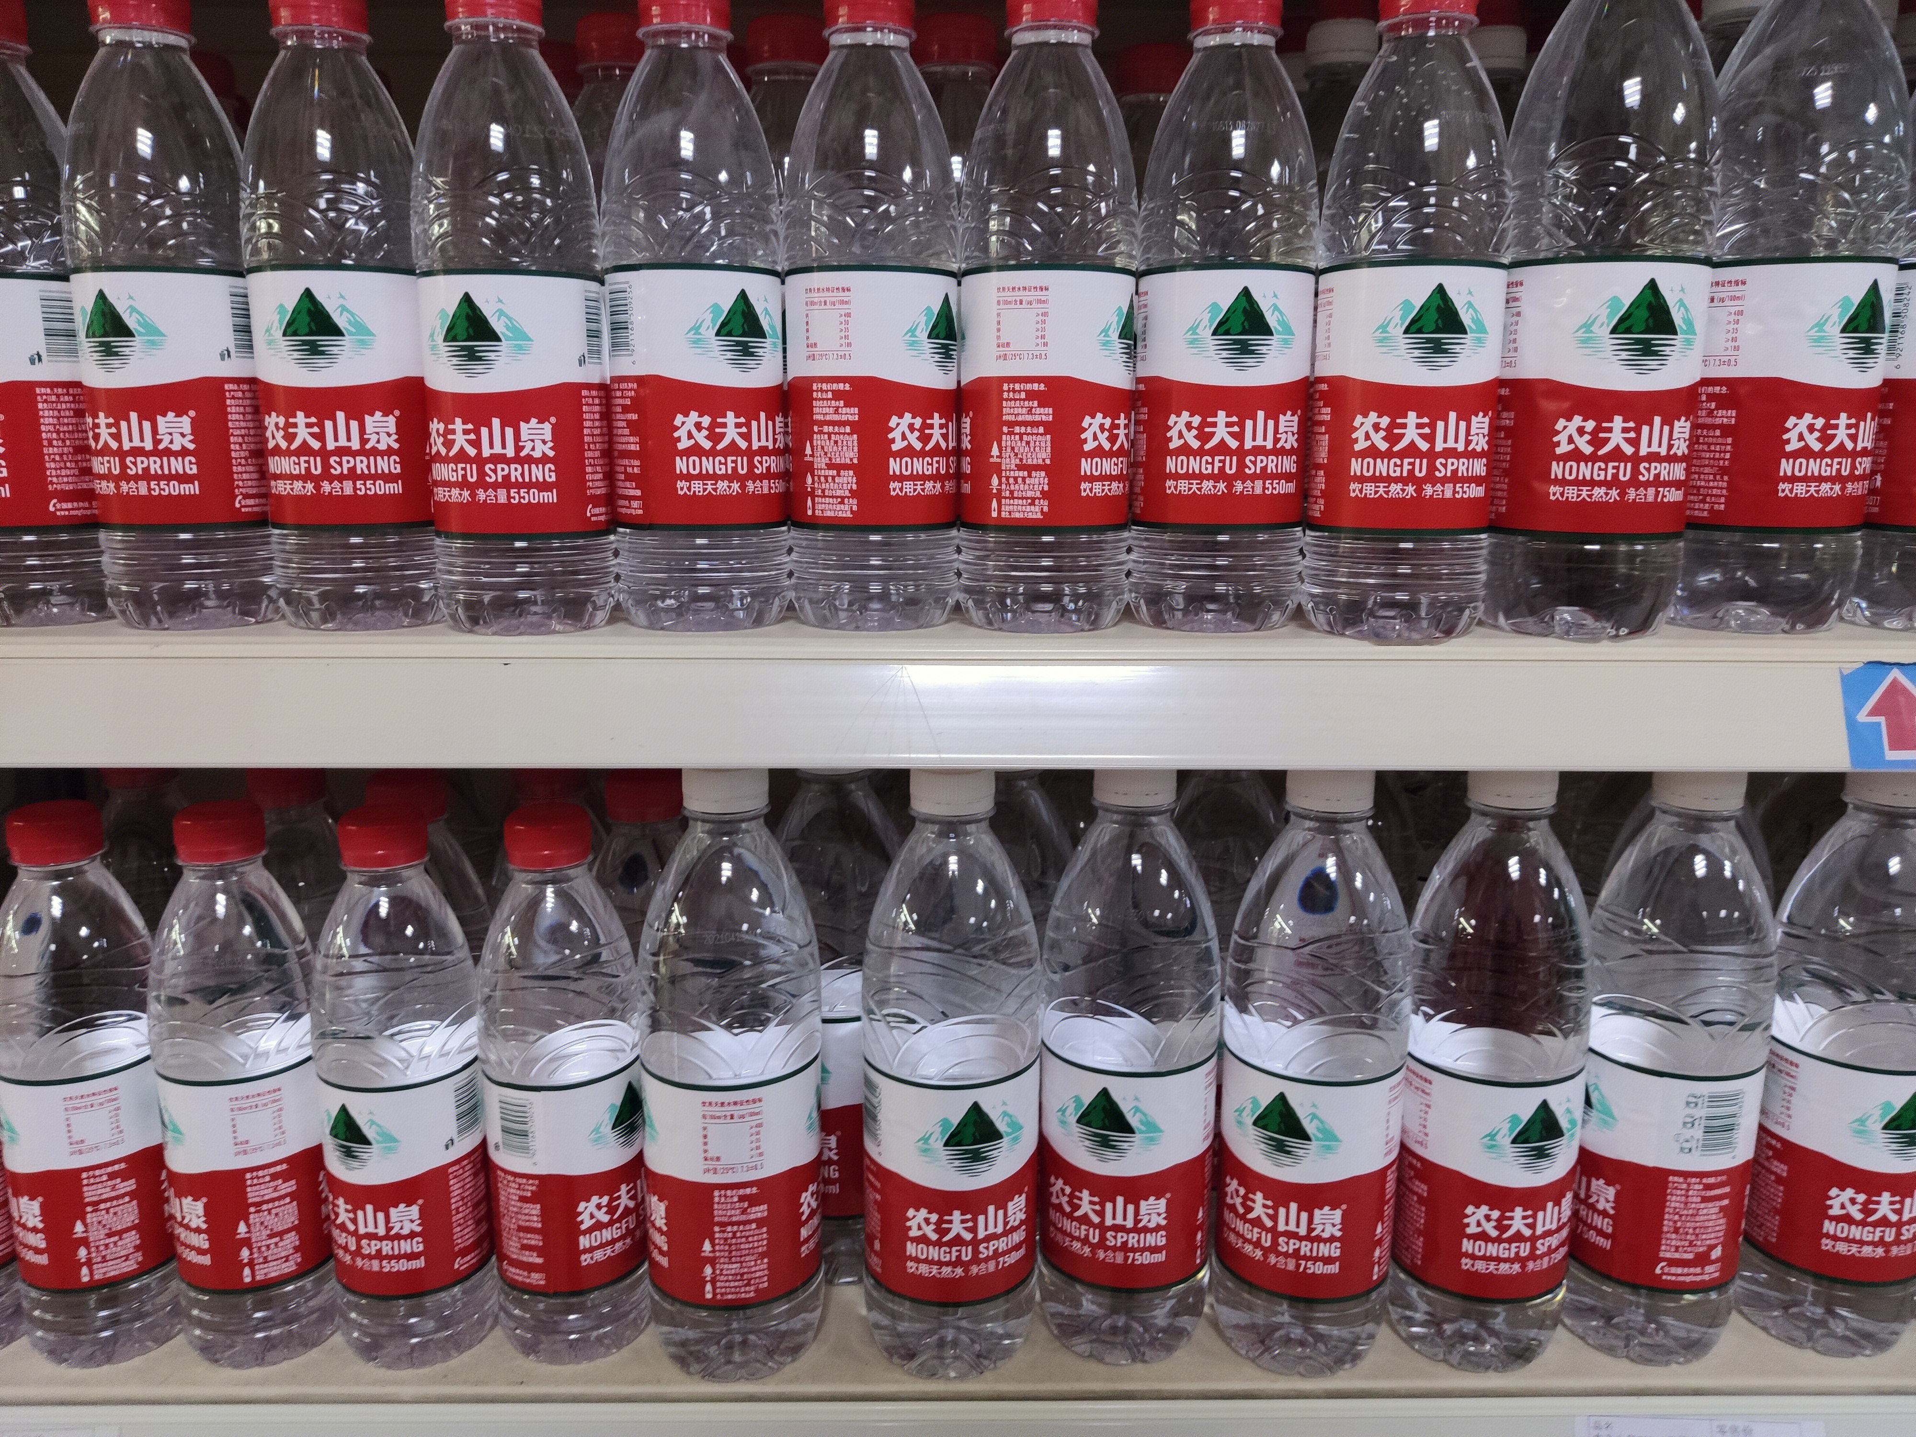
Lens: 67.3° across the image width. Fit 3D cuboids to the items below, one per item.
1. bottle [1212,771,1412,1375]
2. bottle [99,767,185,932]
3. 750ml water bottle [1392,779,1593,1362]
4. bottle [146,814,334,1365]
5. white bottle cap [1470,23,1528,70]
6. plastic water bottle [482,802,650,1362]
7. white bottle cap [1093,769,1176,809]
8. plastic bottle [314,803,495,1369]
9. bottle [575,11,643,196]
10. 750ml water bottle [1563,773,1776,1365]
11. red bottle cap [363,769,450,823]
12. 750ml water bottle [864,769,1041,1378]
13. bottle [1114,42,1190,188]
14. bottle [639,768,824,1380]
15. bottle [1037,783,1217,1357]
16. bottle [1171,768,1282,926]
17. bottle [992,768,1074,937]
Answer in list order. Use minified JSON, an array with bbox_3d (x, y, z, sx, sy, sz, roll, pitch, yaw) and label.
[{"bbox_3d":[0.149,0.141,0.603,0.073,0.259,0.073,8,14,33],"label":"bottle"},{"bbox_3d":[-0.392,0.125,0.711,0.065,0.230,0.065,0,12,0],"label":"bottle"},{"bbox_3d":[0.225,0.141,0.604,0.073,0.259,0.073,-2,12,-10],"label":"750ml water bottle"},{"bbox_3d":[-0.296,0.148,0.598,0.065,0.230,0.065,0,12,0],"label":"bottle"},{"bbox_3d":[0.255,-0.315,0.689,0.033,0.020,0.033,4,12,19],"label":"white bottle cap"},{"bbox_3d":[-0.166,0.153,0.606,0.064,0.234,0.064,1,11,7],"label":"plastic water bottle"},{"bbox_3d":[0.073,0.023,0.587,0.034,0.019,0.034,2,11,7],"label":"white bottle cap"},{"bbox_3d":[-0.229,0.149,0.596,0.065,0.230,0.065,2,12,7],"label":"plastic bottle"},{"bbox_3d":[-0.135,-0.163,0.591,0.064,0.233,0.064,-2,12,-12],"label":"bottle"},{"bbox_3d":[0.302,0.140,0.610,0.073,0.259,0.073,6,13,27],"label":"750ml water bottle"},{"bbox_3d":[-0.247,0.035,0.643,0.033,0.018,0.033,-4,12,-21],"label":"red bottle cap"},{"bbox_3d":[-0.002,0.140,0.584,0.071,0.254,0.071,0,12,0],"label":"750ml water bottle"},{"bbox_3d":[0.085,-0.172,0.642,0.065,0.230,0.065,0,12,0],"label":"bottle"},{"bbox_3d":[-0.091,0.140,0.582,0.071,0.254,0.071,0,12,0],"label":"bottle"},{"bbox_3d":[0.071,0.138,0.593,0.071,0.254,0.071,0,12,0],"label":"bottle"},{"bbox_3d":[0.123,0.125,0.682,0.073,0.259,0.073,2,12,11],"label":"bottle"},{"bbox_3d":[0.019,0.126,0.652,0.071,0.254,0.071,0,12,0],"label":"bottle"}]

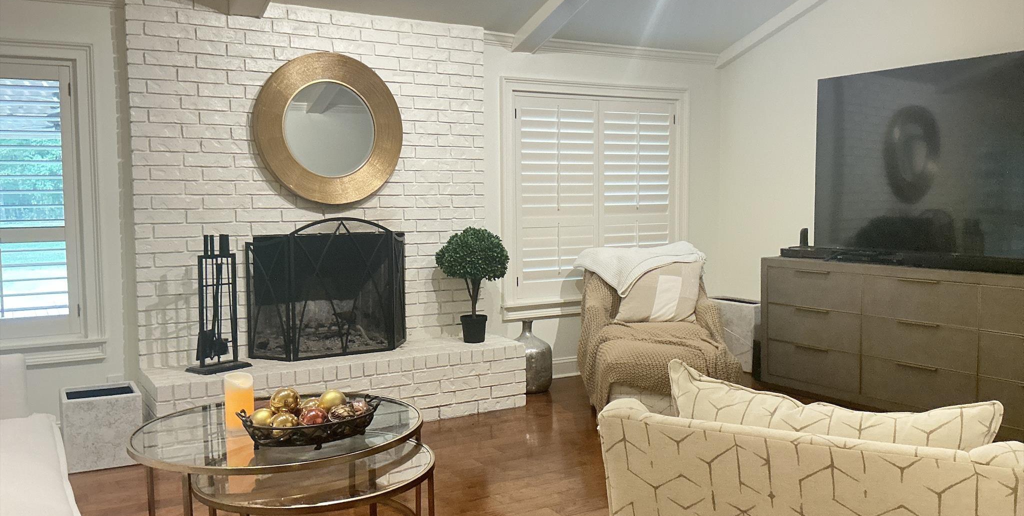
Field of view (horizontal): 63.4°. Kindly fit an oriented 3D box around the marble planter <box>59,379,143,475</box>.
[{"bbox_3d":[-2.052,0.840,4.151,0.342,0.352,0.285,-3,5,-31],"label":"marble planter"}]

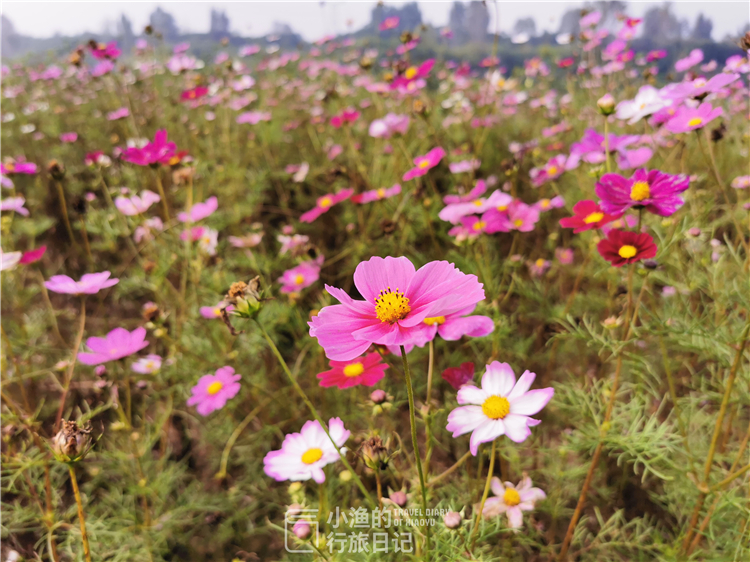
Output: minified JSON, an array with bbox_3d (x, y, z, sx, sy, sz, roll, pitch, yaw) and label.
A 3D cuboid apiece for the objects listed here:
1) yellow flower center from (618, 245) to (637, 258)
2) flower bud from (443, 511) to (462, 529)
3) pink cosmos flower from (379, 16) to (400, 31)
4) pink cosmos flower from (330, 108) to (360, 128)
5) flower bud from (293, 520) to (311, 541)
[{"bbox_3d":[0.199,-0.022,0.460,0.014,0.006,0.014,0,39,23],"label":"yellow flower center"},{"bbox_3d":[0.049,0.151,0.370,0.011,0.011,0.011,0,27,0],"label":"flower bud"},{"bbox_3d":[0.045,-0.766,1.750,0.064,0.020,0.064,-25,44,12],"label":"pink cosmos flower"},{"bbox_3d":[-0.056,-0.321,1.165,0.063,0.028,0.063,-17,23,7],"label":"pink cosmos flower"},{"bbox_3d":[-0.046,0.157,0.370,0.011,0.013,0.011,-17,7,-14],"label":"flower bud"}]

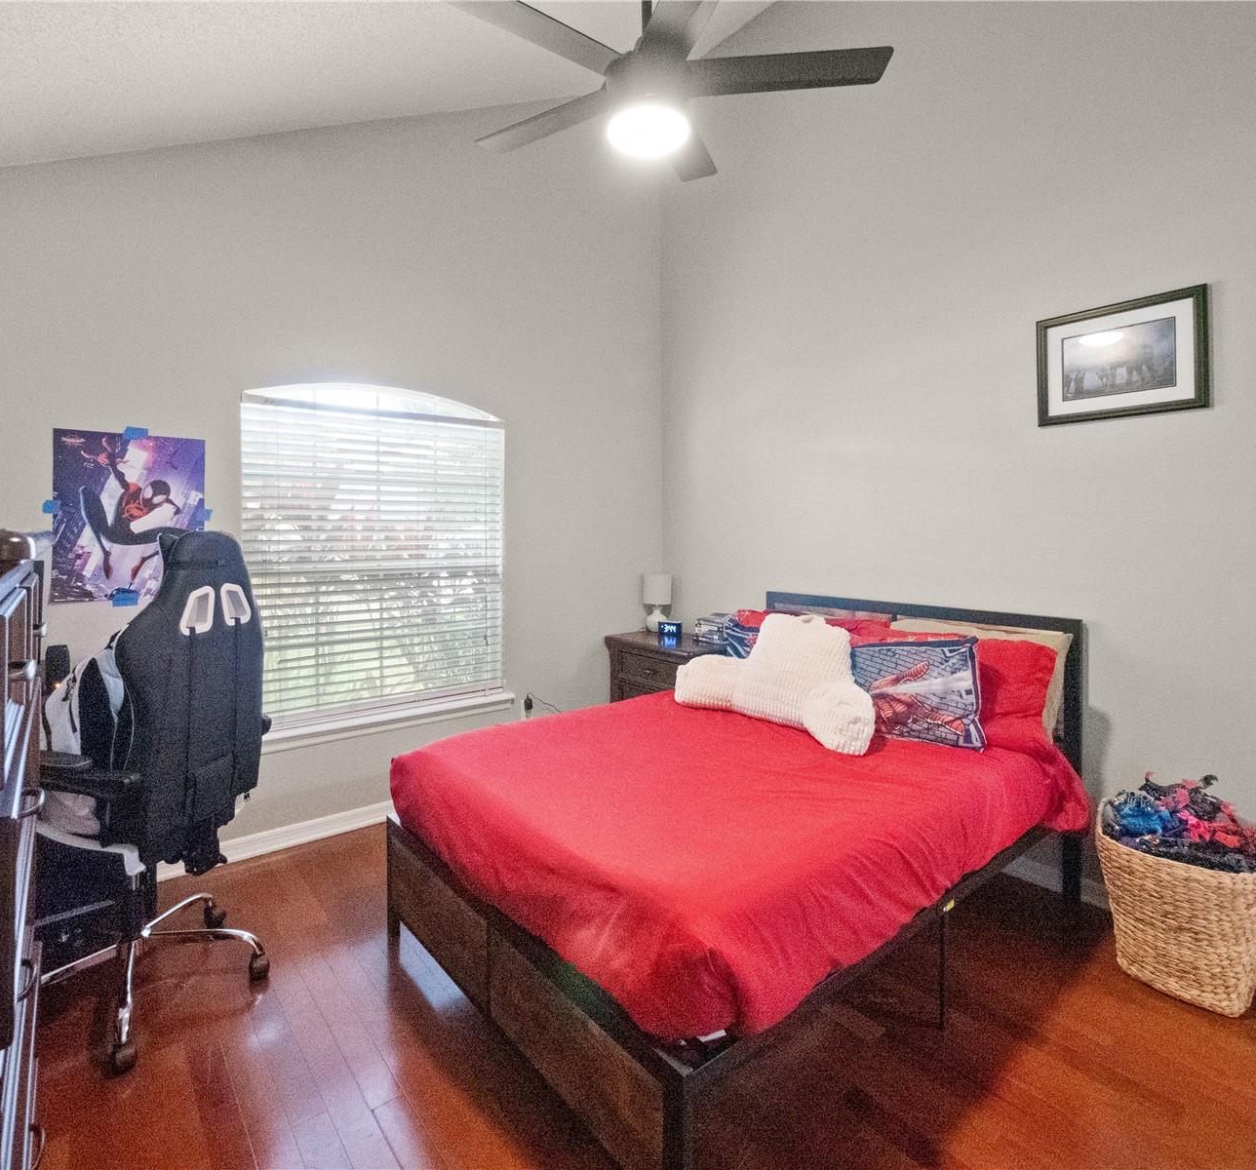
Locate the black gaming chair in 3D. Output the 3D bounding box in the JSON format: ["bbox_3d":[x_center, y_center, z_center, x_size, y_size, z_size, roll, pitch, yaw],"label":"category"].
[{"bbox_3d":[-1.483,0.553,1.871,0.690,1.360,0.660,1,3,17],"label":"black gaming chair"}]

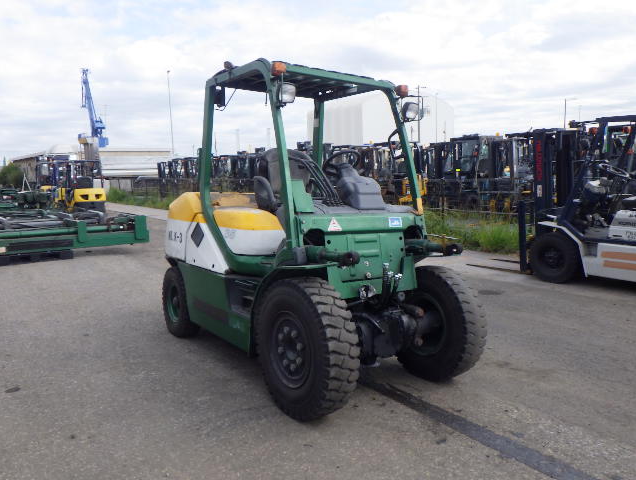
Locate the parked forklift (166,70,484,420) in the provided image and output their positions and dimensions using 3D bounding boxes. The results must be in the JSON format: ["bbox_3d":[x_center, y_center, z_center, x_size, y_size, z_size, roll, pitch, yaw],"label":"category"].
[{"bbox_3d":[-0.238,-0.161,4.231,1.340,2.220,2.960,-5,7,-33],"label":"parked forklift"}]

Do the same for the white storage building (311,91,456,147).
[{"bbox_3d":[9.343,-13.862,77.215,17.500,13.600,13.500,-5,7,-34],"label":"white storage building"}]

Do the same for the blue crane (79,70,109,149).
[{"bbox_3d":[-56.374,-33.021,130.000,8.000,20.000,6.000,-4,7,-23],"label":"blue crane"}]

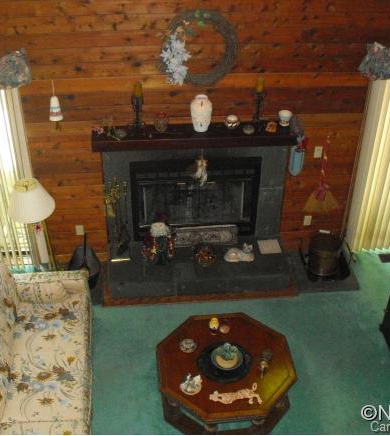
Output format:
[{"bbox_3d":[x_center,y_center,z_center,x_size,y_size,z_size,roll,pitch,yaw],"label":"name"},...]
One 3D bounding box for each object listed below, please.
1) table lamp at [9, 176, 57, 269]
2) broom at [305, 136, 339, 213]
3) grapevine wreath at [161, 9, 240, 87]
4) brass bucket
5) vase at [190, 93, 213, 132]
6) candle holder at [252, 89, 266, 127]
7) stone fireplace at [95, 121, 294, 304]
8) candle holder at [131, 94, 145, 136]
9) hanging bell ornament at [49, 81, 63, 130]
[{"bbox_3d":[-1.302,0.076,4.945,0.380,0.810,0.380,-2,35,-3],"label":"table lamp"},{"bbox_3d":[1.131,-0.373,5.405,0.327,0.840,0.060,-2,35,-3],"label":"broom"},{"bbox_3d":[0.036,-1.301,4.646,0.585,0.613,0.100,-2,35,-3],"label":"grapevine wreath"},{"bbox_3d":[1.206,0.348,5.671,0.310,0.320,0.310,0,35,0],"label":"brass bucket"},{"bbox_3d":[0.046,-0.832,4.899,0.178,0.265,0.178,-2,35,-3],"label":"vase"},{"bbox_3d":[0.524,-0.887,4.933,0.115,0.305,0.115,-2,35,-3],"label":"candle holder"},{"bbox_3d":[0.027,-0.029,5.253,1.690,1.460,0.570,-2,35,-3],"label":"stone fireplace"},{"bbox_3d":[-0.464,-0.838,4.869,0.115,0.310,0.115,-2,35,-3],"label":"candle holder"},{"bbox_3d":[-1.126,-0.896,4.827,0.113,0.410,0.113,-2,35,-3],"label":"hanging bell ornament"}]

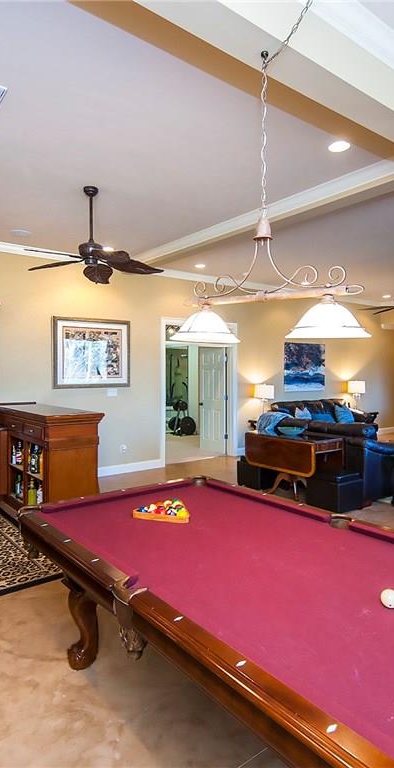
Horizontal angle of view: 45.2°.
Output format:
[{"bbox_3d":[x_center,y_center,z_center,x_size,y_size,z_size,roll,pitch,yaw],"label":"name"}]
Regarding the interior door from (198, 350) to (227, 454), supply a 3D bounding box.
[{"bbox_3d":[0.280,0.316,9.060,0.040,2.020,0.760,-1,2,-38],"label":"interior door"}]

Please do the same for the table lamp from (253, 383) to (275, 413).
[{"bbox_3d":[1.275,0.354,8.936,0.390,0.700,0.390,-1,2,-38],"label":"table lamp"}]

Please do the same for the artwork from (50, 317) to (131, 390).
[{"bbox_3d":[-1.577,-0.457,7.200,1.260,1.040,0.040,-1,2,-38],"label":"artwork"}]

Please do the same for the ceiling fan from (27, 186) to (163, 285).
[{"bbox_3d":[-0.964,-1.399,4.275,1.330,0.740,1.330,-1,2,-38],"label":"ceiling fan"}]

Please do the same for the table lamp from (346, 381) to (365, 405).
[{"bbox_3d":[3.618,0.286,10.736,0.400,0.700,0.400,-1,2,-38],"label":"table lamp"}]

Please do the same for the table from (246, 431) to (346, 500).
[{"bbox_3d":[1.227,1.060,6.135,0.580,0.760,1.180,-1,2,-38],"label":"table"}]

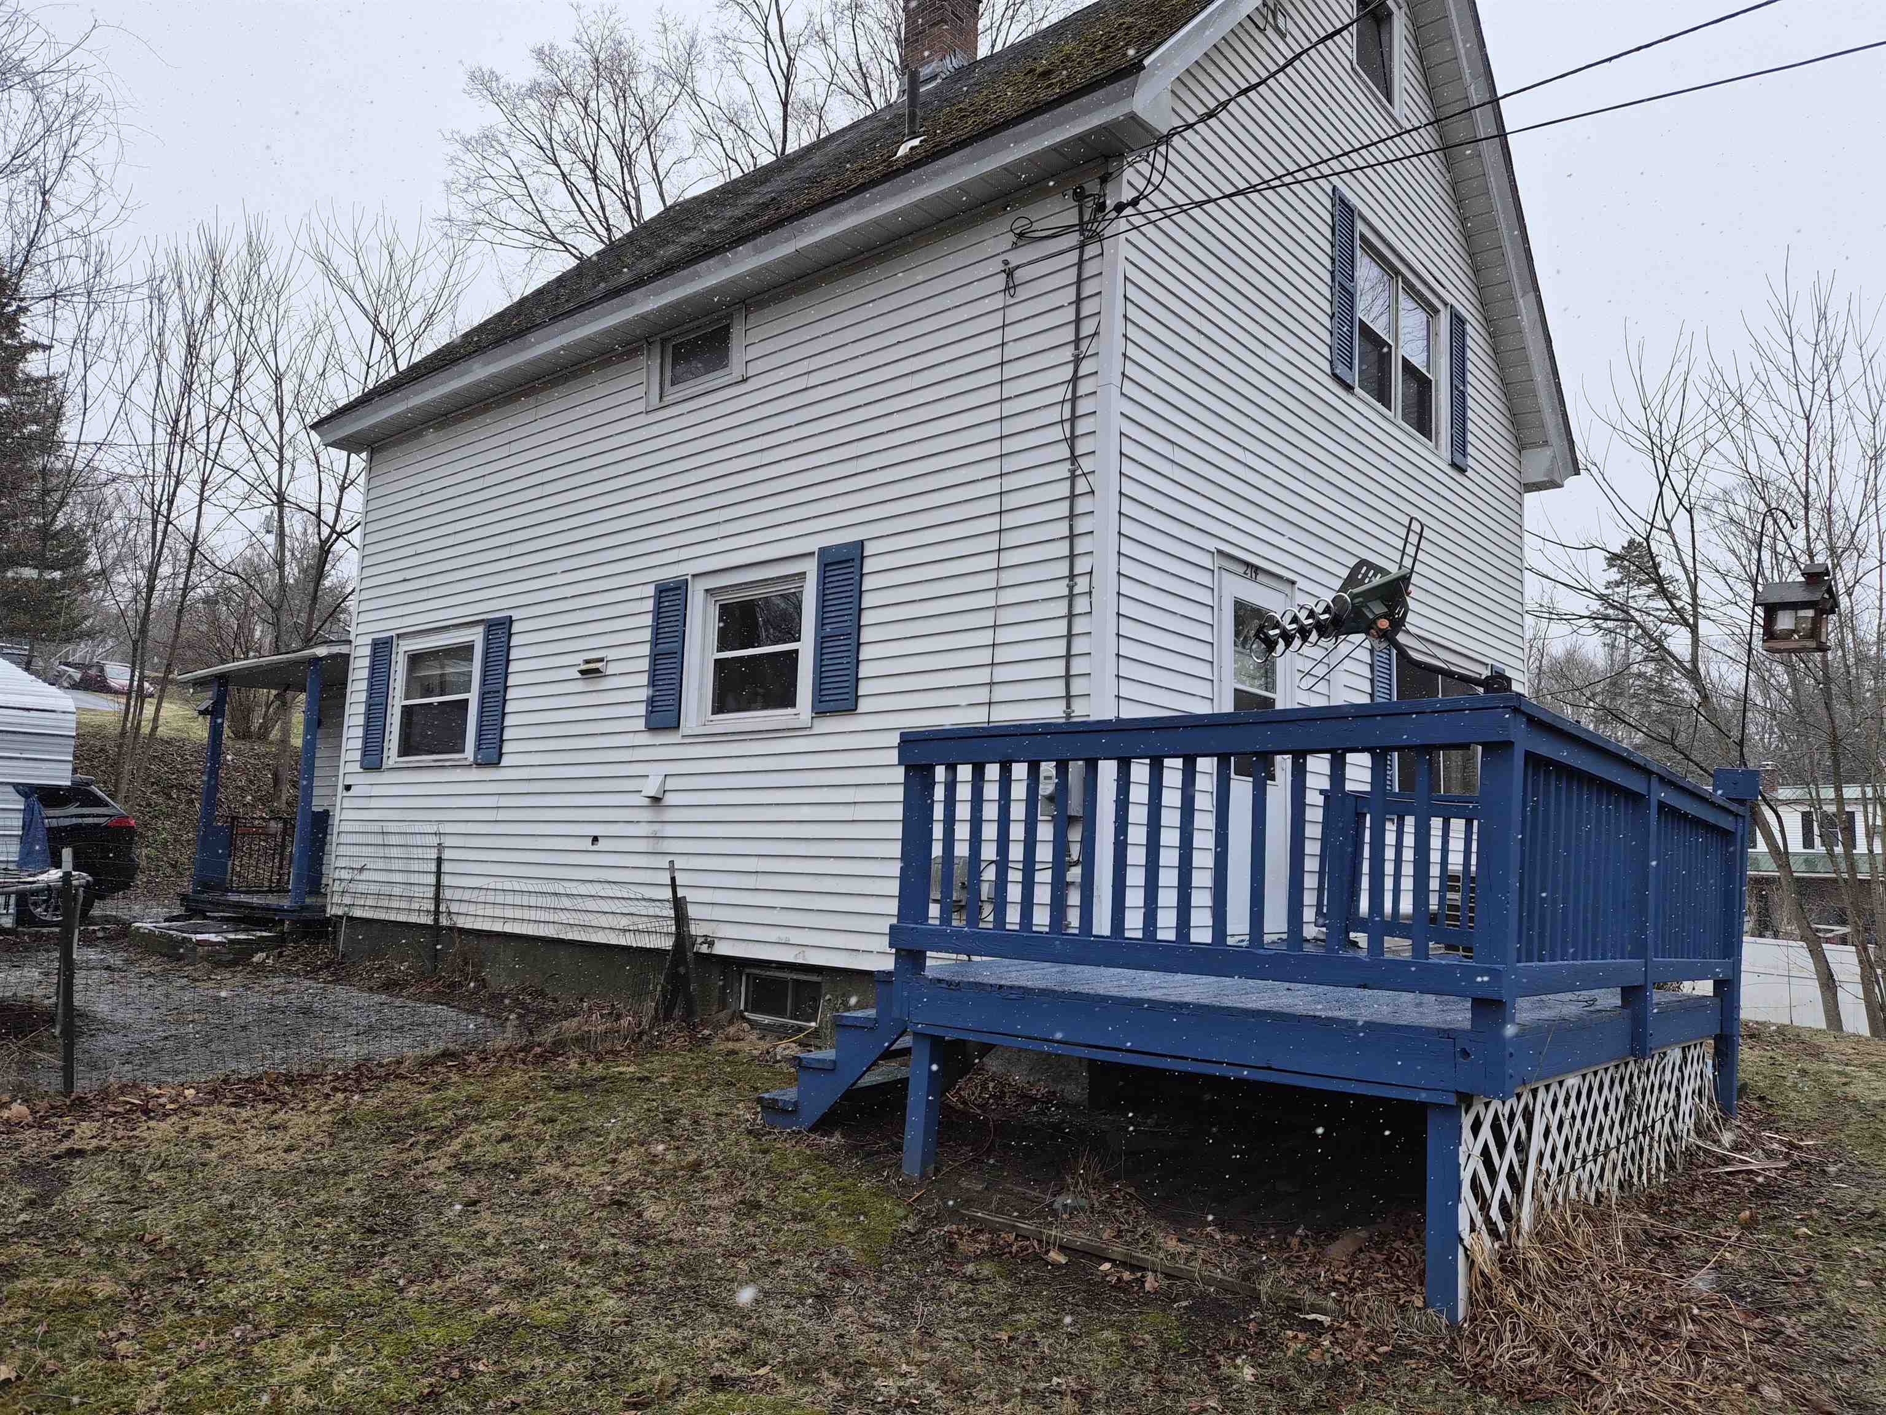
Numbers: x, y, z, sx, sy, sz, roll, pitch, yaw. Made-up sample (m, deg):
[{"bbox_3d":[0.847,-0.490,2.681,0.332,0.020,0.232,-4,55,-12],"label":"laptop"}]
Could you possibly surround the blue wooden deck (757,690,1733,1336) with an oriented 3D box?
[{"bbox_3d":[1.600,1.079,5.774,3.060,1.750,3.820,-4,-8,39],"label":"blue wooden deck"}]

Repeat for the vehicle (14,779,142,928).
[{"bbox_3d":[-11.516,1.518,13.598,1.880,1.690,4.650,-4,-8,39],"label":"vehicle"}]

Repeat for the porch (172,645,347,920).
[{"bbox_3d":[-6.361,0.768,12.505,3.400,2.600,1.270,-4,-8,39],"label":"porch"}]

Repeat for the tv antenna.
[{"bbox_3d":[1.265,-0.292,3.630,0.700,0.460,0.360,-4,-6,-7],"label":"tv antenna"}]

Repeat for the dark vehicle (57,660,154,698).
[{"bbox_3d":[-38.769,-1.330,58.000,4.600,1.500,1.800,-2,-7,28],"label":"dark vehicle"}]

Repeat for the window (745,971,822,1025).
[{"bbox_3d":[-0.938,1.693,7.379,0.654,0.282,0.100,-4,-8,39],"label":"window"}]

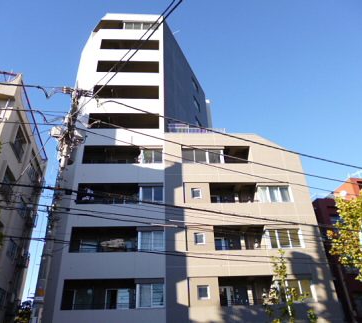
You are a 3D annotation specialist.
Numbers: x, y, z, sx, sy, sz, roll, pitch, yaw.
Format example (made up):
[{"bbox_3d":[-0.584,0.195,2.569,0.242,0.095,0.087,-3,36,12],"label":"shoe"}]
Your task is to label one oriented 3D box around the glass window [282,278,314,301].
[{"bbox_3d":[6.191,6.908,15.987,1.859,1.072,0.120,0,-32,-4],"label":"glass window"}]

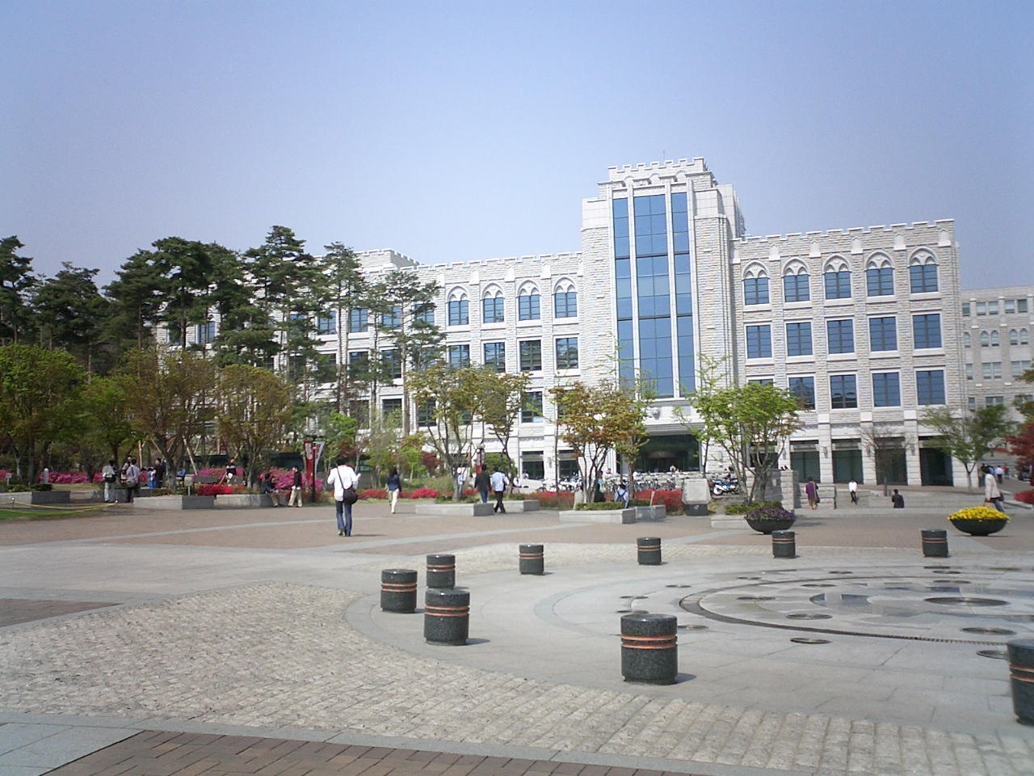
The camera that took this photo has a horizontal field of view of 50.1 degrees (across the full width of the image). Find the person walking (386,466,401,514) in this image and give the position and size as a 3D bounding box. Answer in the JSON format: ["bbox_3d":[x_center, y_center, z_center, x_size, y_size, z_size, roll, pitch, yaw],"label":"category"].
[{"bbox_3d":[-4.258,3.532,38.200,0.500,1.640,0.420,-2,-5,5],"label":"person walking"}]

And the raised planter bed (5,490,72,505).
[{"bbox_3d":[-18.319,4.144,41.492,2.050,0.450,2.050,-3,-6,17],"label":"raised planter bed"}]

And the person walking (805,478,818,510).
[{"bbox_3d":[14.677,5.261,54.931,0.560,1.620,0.450,-2,-5,6],"label":"person walking"}]

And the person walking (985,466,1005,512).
[{"bbox_3d":[13.653,3.051,31.500,0.720,1.650,0.500,-2,-5,3],"label":"person walking"}]

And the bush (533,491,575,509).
[{"bbox_3d":[1.415,4.388,43.500,1.650,0.780,1.300,-1,-5,0],"label":"bush"}]

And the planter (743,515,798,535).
[{"bbox_3d":[6.082,3.302,26.500,1.230,0.410,1.230,-2,-5,0],"label":"planter"}]

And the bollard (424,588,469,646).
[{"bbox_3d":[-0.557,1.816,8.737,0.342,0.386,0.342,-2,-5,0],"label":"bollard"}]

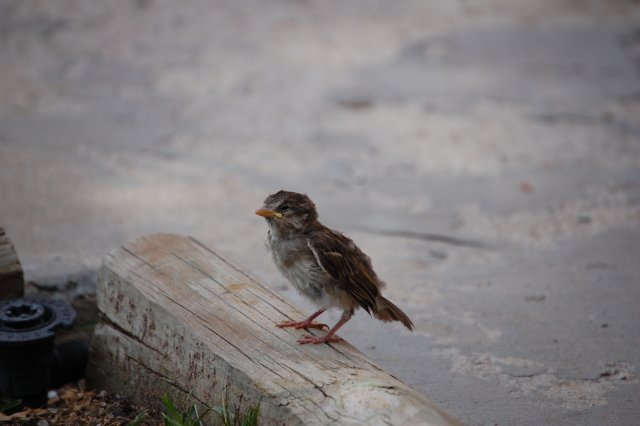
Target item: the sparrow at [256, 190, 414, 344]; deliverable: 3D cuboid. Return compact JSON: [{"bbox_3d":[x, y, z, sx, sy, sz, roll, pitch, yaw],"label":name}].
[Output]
[{"bbox_3d":[0.008,0.027,3.050,0.097,0.096,0.047,-8,25,-18],"label":"sparrow"}]

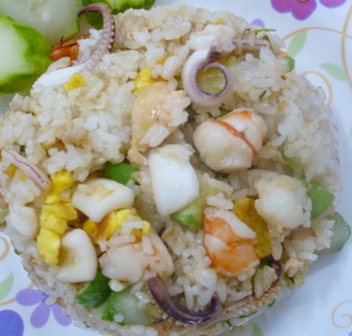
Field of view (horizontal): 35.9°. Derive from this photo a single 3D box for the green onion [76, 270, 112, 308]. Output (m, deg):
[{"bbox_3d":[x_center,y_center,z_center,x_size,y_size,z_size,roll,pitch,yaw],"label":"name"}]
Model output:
[{"bbox_3d":[-0.035,0.052,0.233,0.011,0.007,0.015,38,71,12],"label":"green onion"}]

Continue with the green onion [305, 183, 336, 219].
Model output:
[{"bbox_3d":[0.068,0.015,0.257,0.011,0.007,0.014,37,71,12],"label":"green onion"}]

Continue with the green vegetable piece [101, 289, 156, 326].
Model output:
[{"bbox_3d":[-0.023,0.067,0.262,0.024,0.013,0.016,8,73,2],"label":"green vegetable piece"}]

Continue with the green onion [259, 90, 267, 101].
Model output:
[{"bbox_3d":[0.042,-0.035,0.266,0.002,0.002,0.005,30,69,10],"label":"green onion"}]

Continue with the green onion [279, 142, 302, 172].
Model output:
[{"bbox_3d":[0.054,-0.005,0.255,0.004,0.004,0.015,-28,72,-13],"label":"green onion"}]

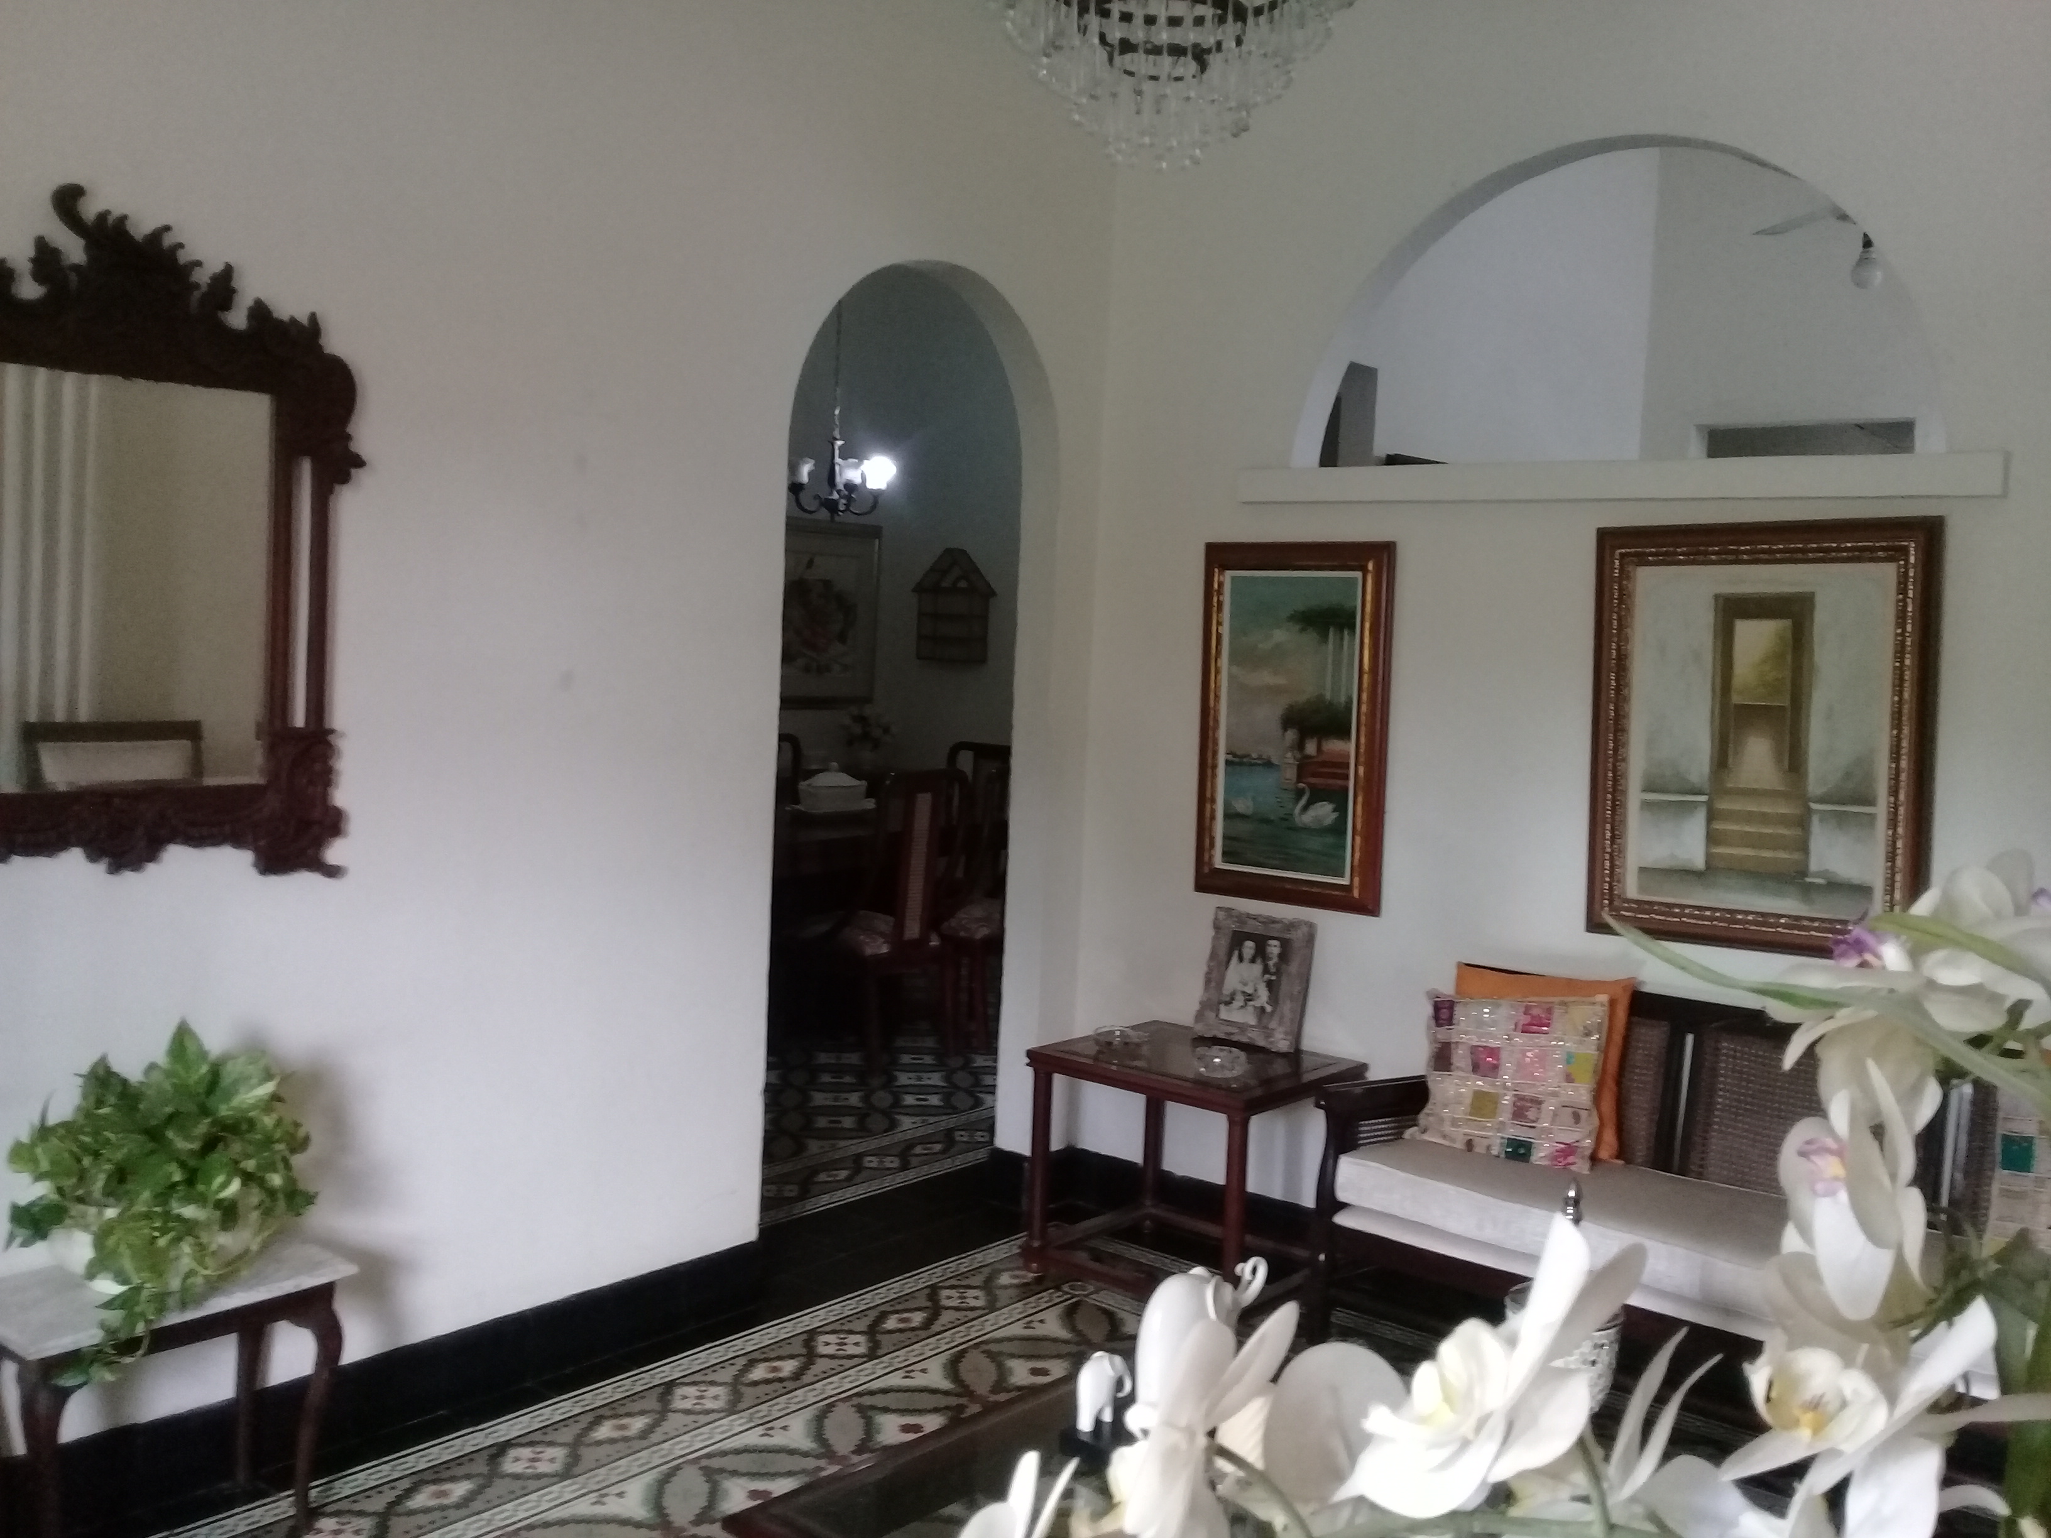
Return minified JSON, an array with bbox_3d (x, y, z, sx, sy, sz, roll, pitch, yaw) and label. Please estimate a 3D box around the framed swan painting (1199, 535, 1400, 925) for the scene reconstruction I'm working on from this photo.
[{"bbox_3d":[0.660,-0.108,4.544,0.530,0.900,0.040,6,7,38],"label":"framed swan painting"}]

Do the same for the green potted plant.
[{"bbox_3d":[-1.345,0.631,2.872,0.380,0.450,0.460,6,5,38],"label":"green potted plant"}]

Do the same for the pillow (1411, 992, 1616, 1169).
[{"bbox_3d":[1.051,0.662,4.007,0.400,0.370,0.125,6,-9,38],"label":"pillow"}]

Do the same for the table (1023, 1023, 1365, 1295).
[{"bbox_3d":[0.402,0.971,4.453,0.645,0.550,0.535,6,5,38],"label":"table"}]

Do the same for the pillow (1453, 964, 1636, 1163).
[{"bbox_3d":[1.127,0.636,4.087,0.405,0.400,0.120,6,-7,38],"label":"pillow"}]

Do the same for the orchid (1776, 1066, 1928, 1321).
[{"bbox_3d":[0.310,0.160,0.690,0.050,0.088,0.060,0,5,-37],"label":"orchid"}]

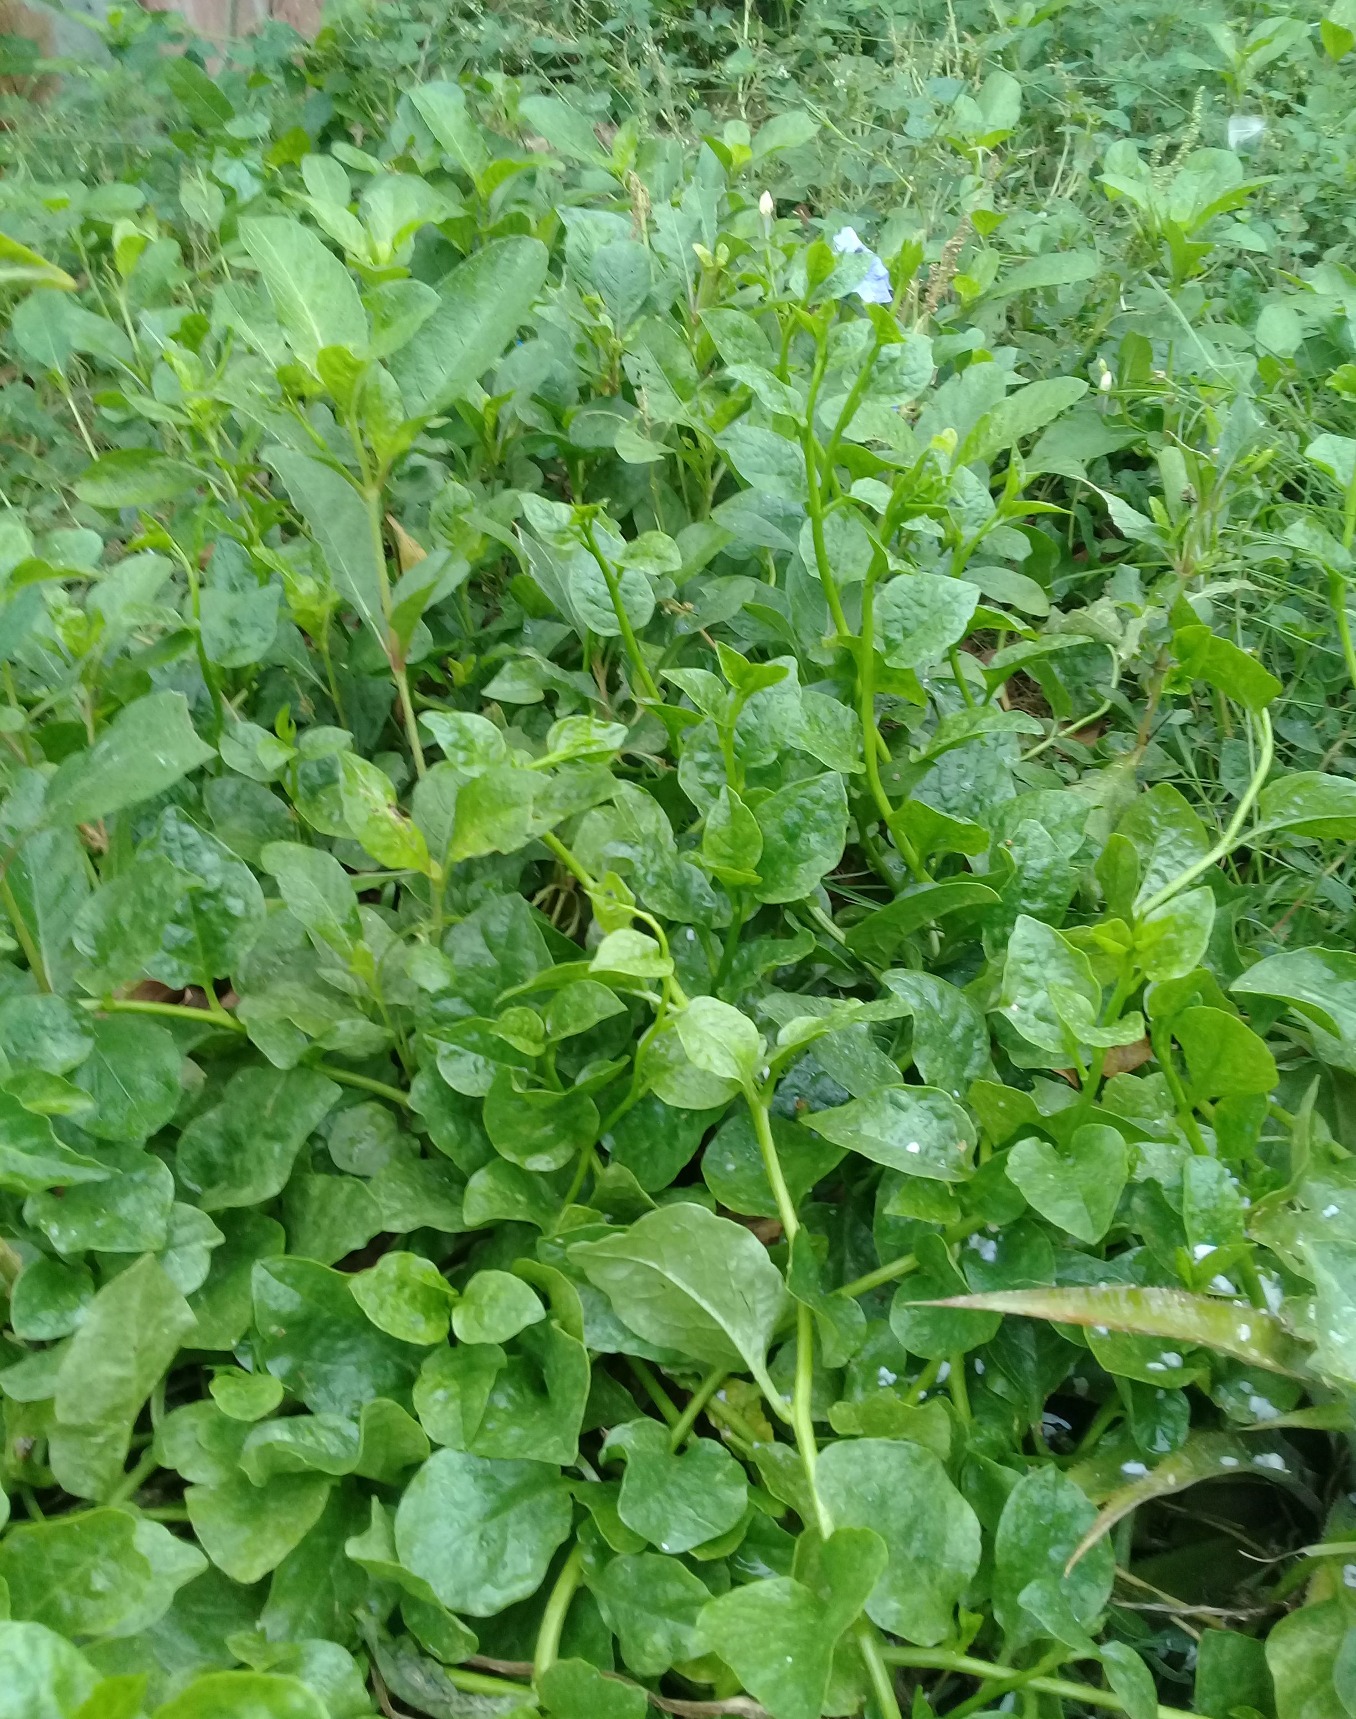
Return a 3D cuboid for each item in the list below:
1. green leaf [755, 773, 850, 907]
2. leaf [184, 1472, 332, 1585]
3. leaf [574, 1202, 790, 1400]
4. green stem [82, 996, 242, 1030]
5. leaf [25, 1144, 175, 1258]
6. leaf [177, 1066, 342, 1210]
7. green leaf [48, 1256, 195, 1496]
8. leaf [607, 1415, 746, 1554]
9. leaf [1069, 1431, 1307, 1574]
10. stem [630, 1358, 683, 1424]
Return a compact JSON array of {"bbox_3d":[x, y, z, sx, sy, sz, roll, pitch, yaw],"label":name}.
[{"bbox_3d":[0.068,-0.015,0.900,0.048,0.018,0.083,32,90,0],"label":"green leaf"},{"bbox_3d":[-0.161,0.249,0.610,0.054,0.015,0.044,5,70,2],"label":"leaf"},{"bbox_3d":[0.009,0.168,0.630,0.104,0.061,0.020,34,4,-3],"label":"leaf"},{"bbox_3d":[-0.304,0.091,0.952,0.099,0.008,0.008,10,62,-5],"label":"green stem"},{"bbox_3d":[-0.314,0.185,0.880,0.078,0.020,0.070,-1,50,-8],"label":"leaf"},{"bbox_3d":[-0.233,0.155,0.900,0.100,0.025,0.070,-35,67,-26],"label":"leaf"},{"bbox_3d":[-0.232,0.217,0.680,0.050,0.020,0.103,17,59,-18],"label":"green leaf"},{"bbox_3d":[-0.001,0.277,0.715,0.061,0.022,0.054,4,56,3],"label":"leaf"},{"bbox_3d":[0.242,0.306,0.770,0.110,0.065,0.050,-9,38,-12],"label":"leaf"},{"bbox_3d":[-0.012,0.277,0.843,0.009,0.009,0.046,-44,56,0],"label":"stem"}]

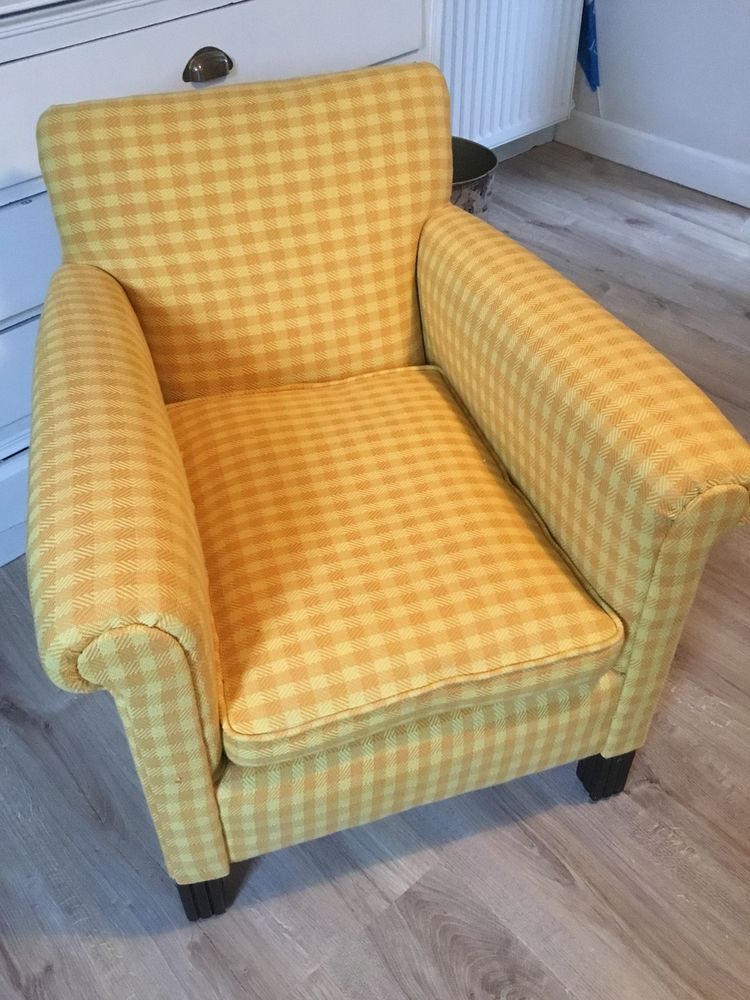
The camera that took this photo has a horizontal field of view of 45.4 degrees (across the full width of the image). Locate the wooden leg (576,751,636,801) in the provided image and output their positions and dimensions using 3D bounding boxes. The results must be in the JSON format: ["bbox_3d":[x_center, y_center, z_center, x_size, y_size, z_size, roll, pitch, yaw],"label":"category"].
[{"bbox_3d":[0.320,0.354,1.225,0.052,0.123,0.052,-12,43,-11],"label":"wooden leg"}]

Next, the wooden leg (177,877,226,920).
[{"bbox_3d":[-0.216,0.468,1.116,0.053,0.118,0.053,-12,43,-11],"label":"wooden leg"}]

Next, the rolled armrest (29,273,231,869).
[{"bbox_3d":[-0.310,0.054,1.156,0.159,0.470,0.711,-12,43,-11],"label":"rolled armrest"}]

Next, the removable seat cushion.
[{"bbox_3d":[-0.009,0.034,1.142,0.435,0.100,0.557,-12,43,-11],"label":"removable seat cushion"}]

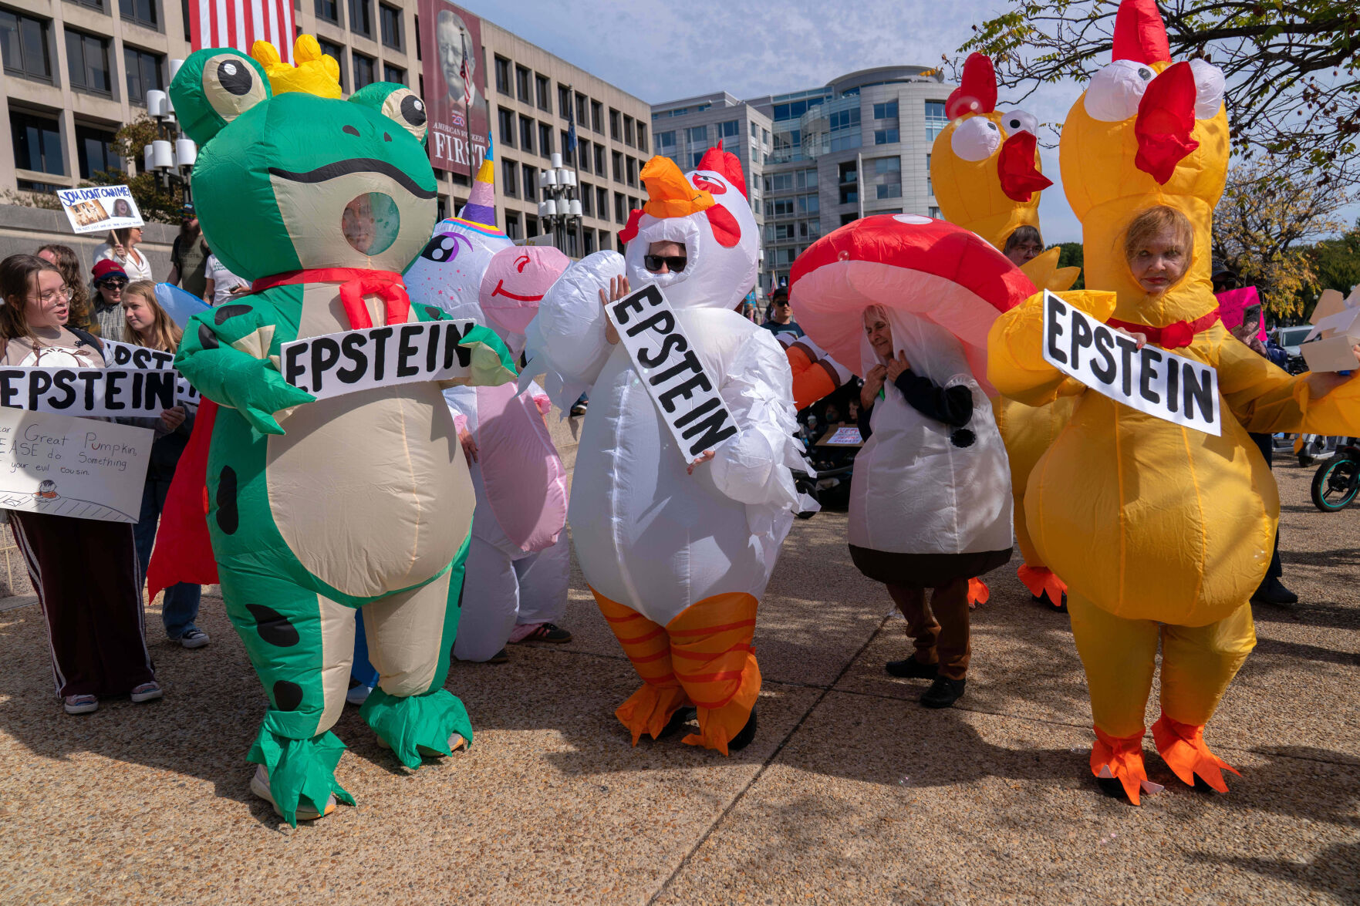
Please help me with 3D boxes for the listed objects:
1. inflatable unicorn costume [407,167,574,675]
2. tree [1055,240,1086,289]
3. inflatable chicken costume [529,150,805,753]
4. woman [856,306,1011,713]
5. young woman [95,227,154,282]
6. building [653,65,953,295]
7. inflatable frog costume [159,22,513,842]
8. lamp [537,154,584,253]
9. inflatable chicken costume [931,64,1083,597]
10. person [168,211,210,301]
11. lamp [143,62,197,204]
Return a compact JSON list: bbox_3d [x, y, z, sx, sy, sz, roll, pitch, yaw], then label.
[{"bbox_3d":[-0.809,-0.220,3.848,0.900,2.100,0.750,0,6,38],"label":"inflatable unicorn costume"},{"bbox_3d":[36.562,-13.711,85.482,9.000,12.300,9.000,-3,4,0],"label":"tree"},{"bbox_3d":[-0.025,-0.025,3.004,0.900,1.930,0.750,-1,5,25],"label":"inflatable chicken costume"},{"bbox_3d":[0.919,0.155,3.294,0.550,1.440,0.580,-7,6,-42],"label":"woman"},{"bbox_3d":[-4.278,-0.989,7.115,0.350,1.650,0.500,0,5,32],"label":"young woman"},{"bbox_3d":[18.950,-31.844,140.000,47.000,43.000,36.000,-1,5,24],"label":"building"},{"bbox_3d":[-1.022,-0.070,2.637,0.900,2.120,0.800,-7,6,-40],"label":"inflatable frog costume"},{"bbox_3d":[-3.474,-6.371,27.204,1.300,5.200,1.300,-6,5,-27],"label":"lamp"},{"bbox_3d":[1.461,-0.546,4.005,0.900,2.420,0.800,-4,5,-12],"label":"inflatable chicken costume"},{"bbox_3d":[-3.871,-1.126,7.370,0.520,1.780,0.320,-5,5,-18],"label":"person"},{"bbox_3d":[-8.767,-4.353,16.204,1.300,5.200,1.300,-6,5,-27],"label":"lamp"}]

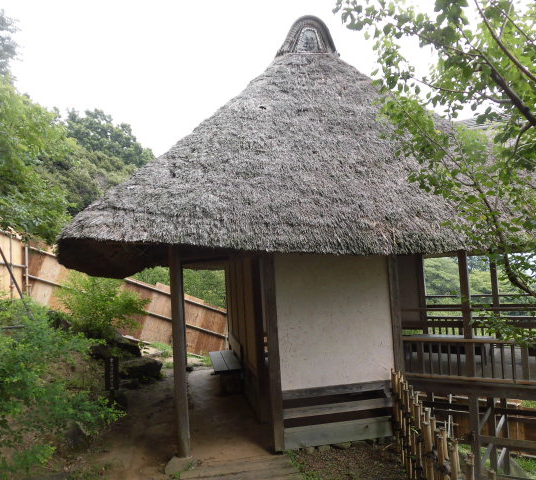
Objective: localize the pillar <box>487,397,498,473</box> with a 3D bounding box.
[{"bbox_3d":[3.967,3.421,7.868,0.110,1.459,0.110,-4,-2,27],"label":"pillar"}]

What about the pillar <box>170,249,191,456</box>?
[{"bbox_3d":[-0.973,1.190,4.849,0.125,2.351,0.125,-3,-1,-10],"label":"pillar"}]

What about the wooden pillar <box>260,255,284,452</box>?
[{"bbox_3d":[0.066,1.246,5.028,0.115,2.280,0.115,-3,-1,-10],"label":"wooden pillar"}]

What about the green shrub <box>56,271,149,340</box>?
[{"bbox_3d":[-3.096,1.207,8.300,1.700,1.350,1.500,-3,-1,-11],"label":"green shrub"}]

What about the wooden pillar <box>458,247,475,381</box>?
[{"bbox_3d":[2.962,1.101,6.624,0.115,1.922,0.115,-4,-2,27],"label":"wooden pillar"}]

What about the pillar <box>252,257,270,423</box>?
[{"bbox_3d":[-0.108,1.291,5.928,0.115,2.250,0.115,-3,-1,-10],"label":"pillar"}]

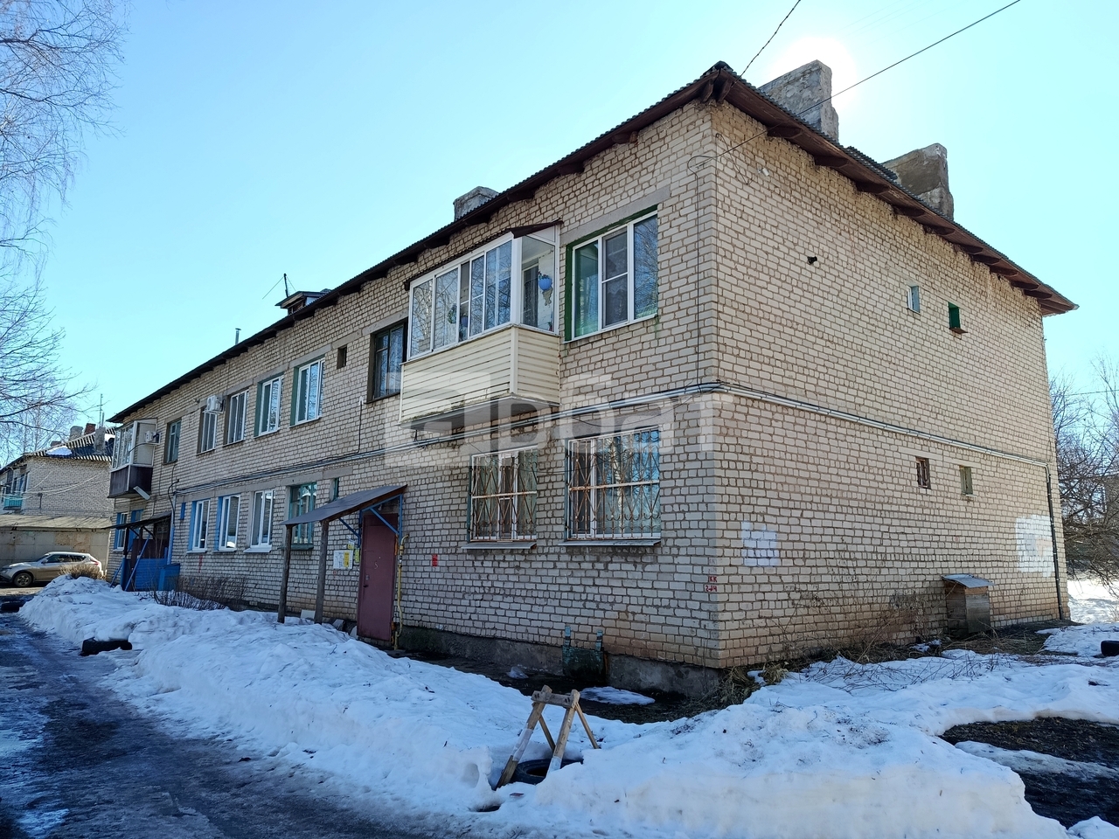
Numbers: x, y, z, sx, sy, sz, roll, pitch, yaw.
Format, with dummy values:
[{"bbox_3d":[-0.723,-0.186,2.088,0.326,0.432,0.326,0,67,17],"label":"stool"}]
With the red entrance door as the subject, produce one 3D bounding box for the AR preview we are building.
[{"bbox_3d":[-3.362,2.897,14.406,0.100,2.220,1.260,9,-13,-40],"label":"red entrance door"}]

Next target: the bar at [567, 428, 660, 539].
[{"bbox_3d":[0.709,0.876,10.313,0.045,1.390,1.750,9,-13,-40],"label":"bar"}]

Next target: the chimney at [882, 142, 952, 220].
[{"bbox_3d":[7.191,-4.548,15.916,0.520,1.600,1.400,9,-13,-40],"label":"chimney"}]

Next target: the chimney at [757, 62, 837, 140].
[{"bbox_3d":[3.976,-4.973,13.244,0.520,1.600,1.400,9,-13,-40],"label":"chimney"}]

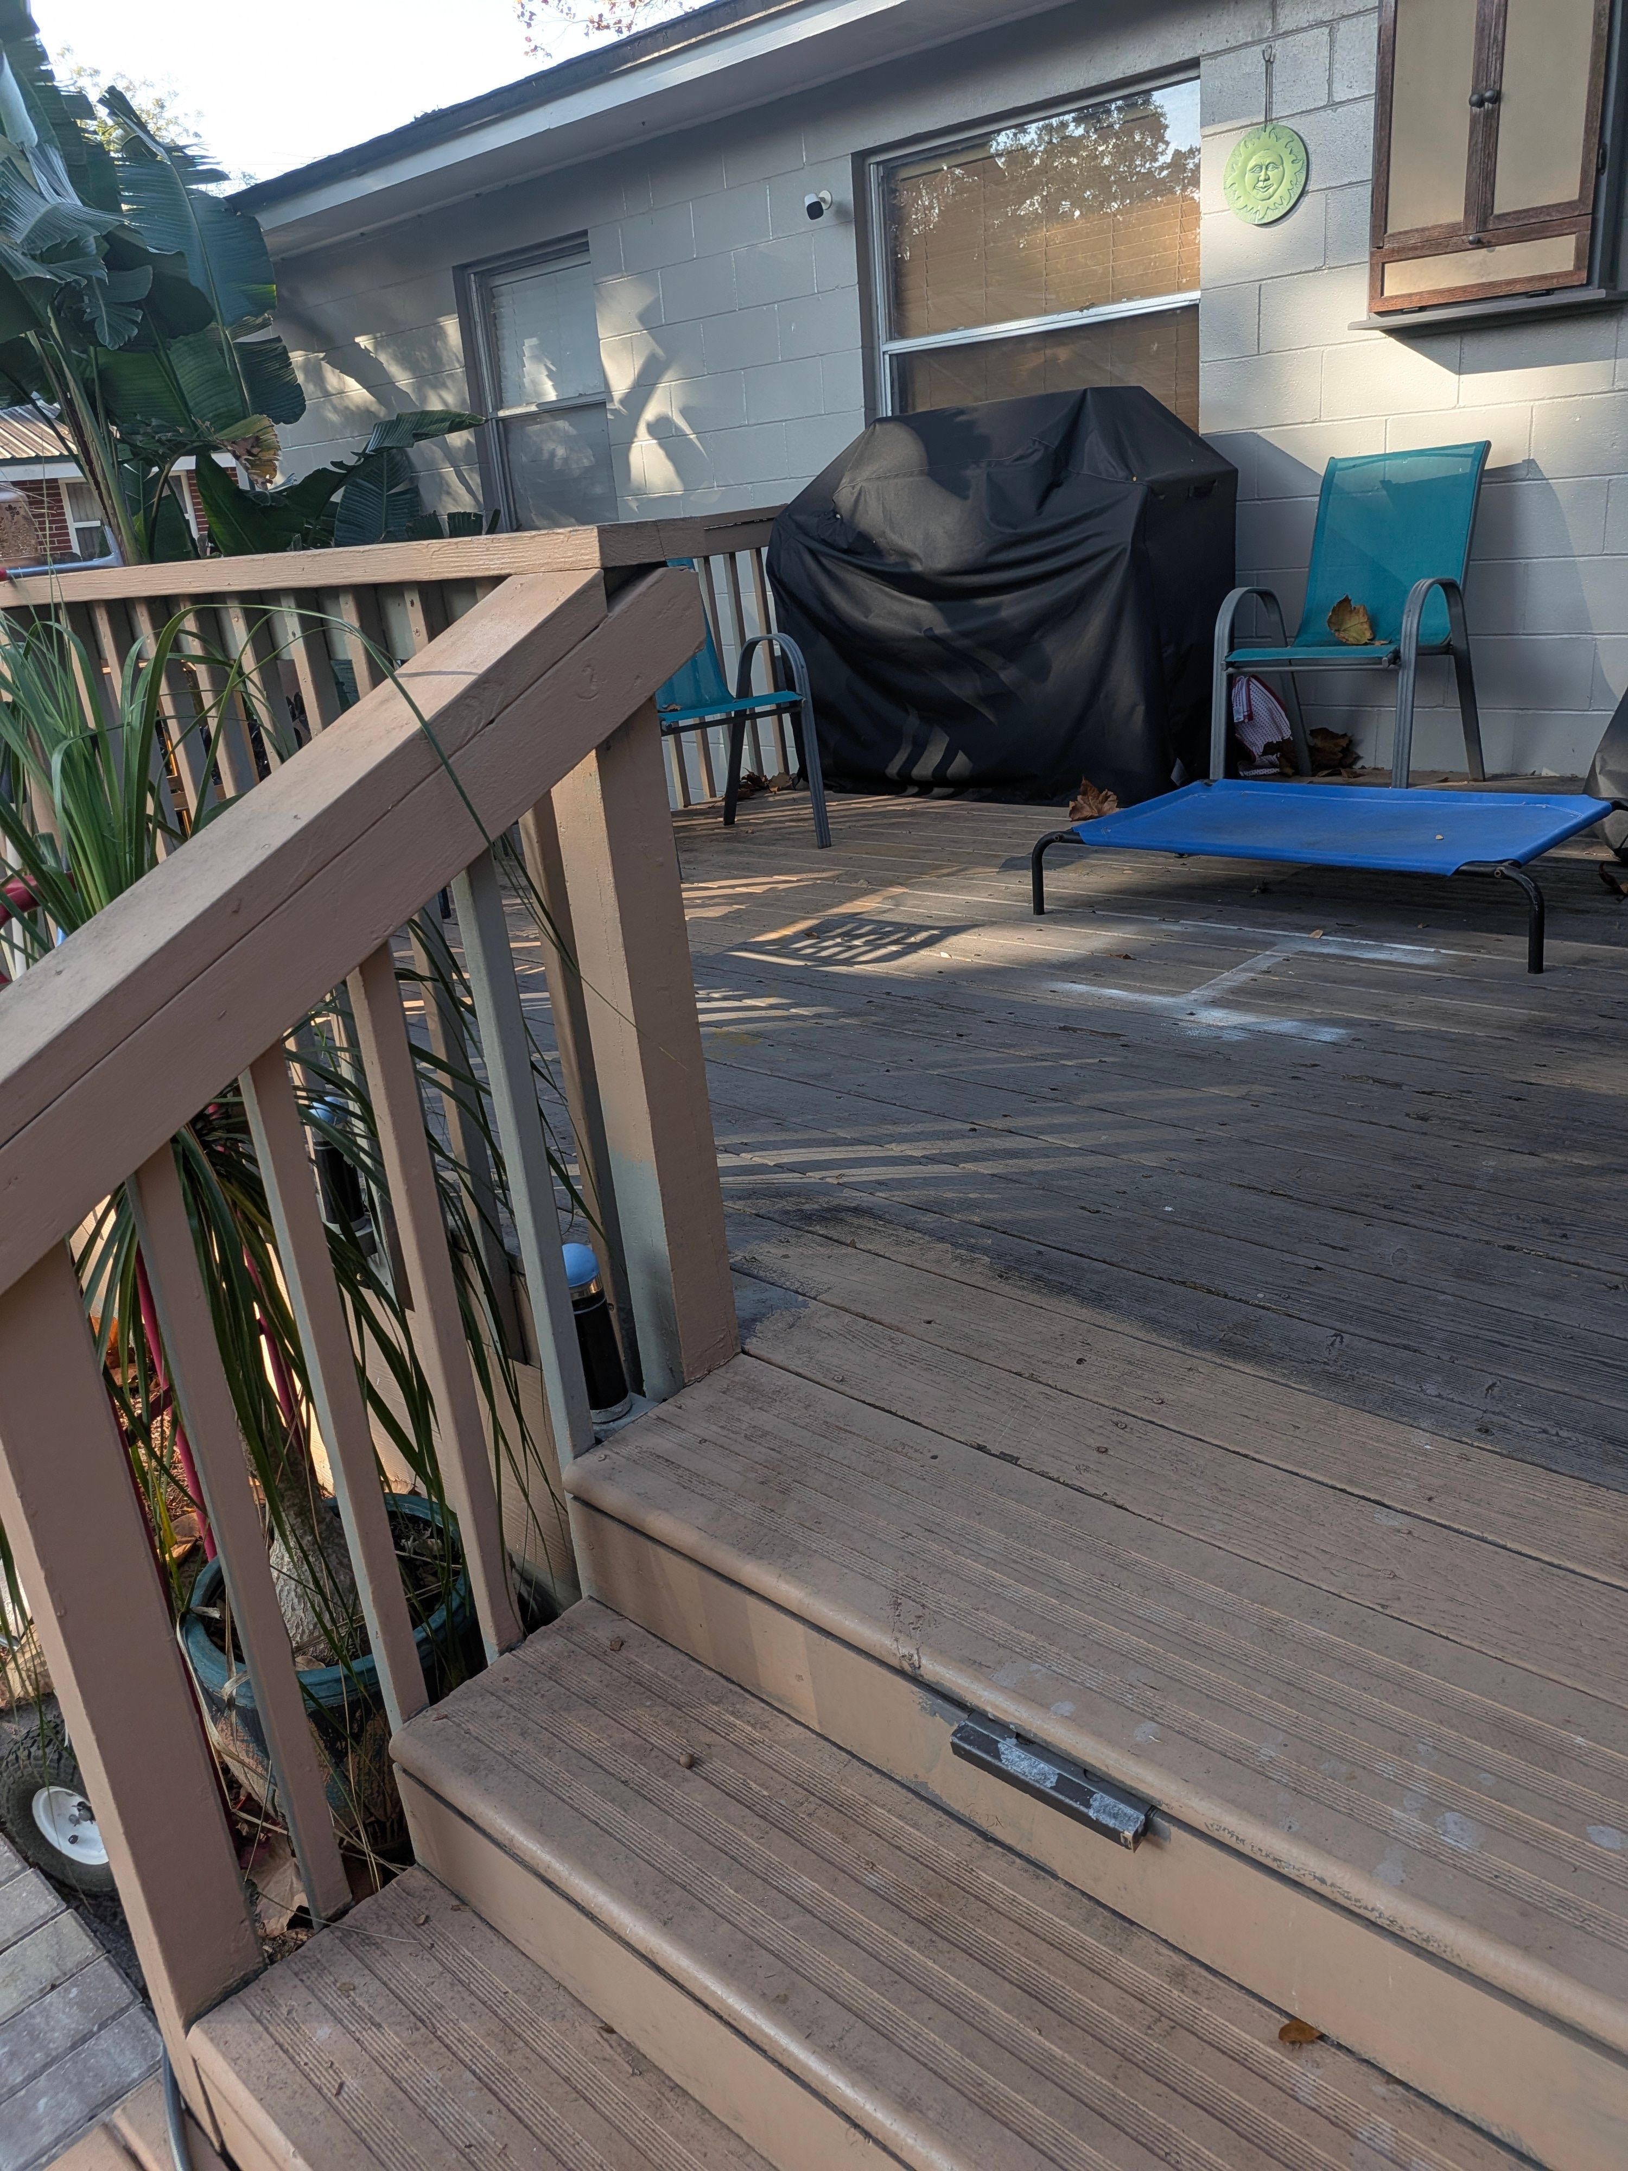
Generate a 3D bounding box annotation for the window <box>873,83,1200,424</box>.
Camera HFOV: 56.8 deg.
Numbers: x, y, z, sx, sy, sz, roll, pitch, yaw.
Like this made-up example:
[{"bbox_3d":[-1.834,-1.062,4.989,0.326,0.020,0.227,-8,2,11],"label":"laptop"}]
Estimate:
[{"bbox_3d":[0.754,-2.548,5.079,1.320,1.220,0.100,14,29,40],"label":"window"}]

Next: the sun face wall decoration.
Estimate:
[{"bbox_3d":[1.296,-2.614,4.316,0.250,0.245,0.035,14,29,40],"label":"sun face wall decoration"}]

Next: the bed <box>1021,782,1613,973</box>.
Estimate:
[{"bbox_3d":[1.118,-0.506,3.322,1.105,0.205,0.650,12,27,37],"label":"bed"}]

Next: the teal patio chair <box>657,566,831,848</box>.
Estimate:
[{"bbox_3d":[-0.370,-1.105,4.232,0.560,0.910,0.655,-17,24,-28],"label":"teal patio chair"}]

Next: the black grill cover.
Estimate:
[{"bbox_3d":[0.558,-1.528,4.755,1.410,1.150,0.540,14,29,40],"label":"black grill cover"}]

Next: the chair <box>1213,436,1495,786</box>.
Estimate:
[{"bbox_3d":[1.493,-1.249,4.153,0.560,0.910,0.655,14,29,40],"label":"chair"}]

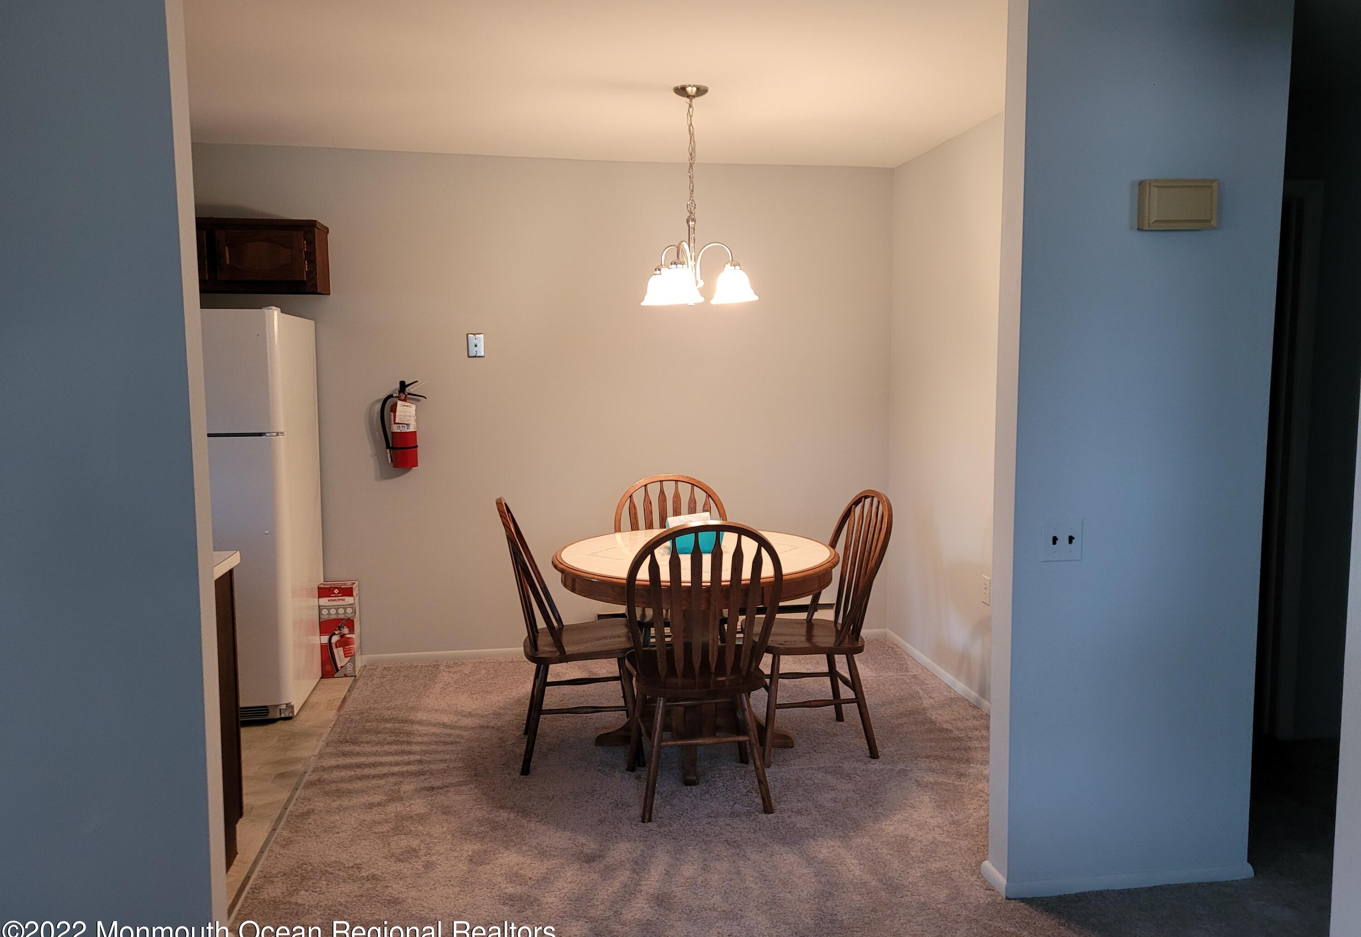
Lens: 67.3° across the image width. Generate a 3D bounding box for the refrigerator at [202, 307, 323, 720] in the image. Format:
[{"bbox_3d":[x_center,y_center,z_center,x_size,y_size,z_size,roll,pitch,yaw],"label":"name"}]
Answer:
[{"bbox_3d":[-2.013,0.180,4.408,0.750,1.660,0.780,-1,6,-9],"label":"refrigerator"}]

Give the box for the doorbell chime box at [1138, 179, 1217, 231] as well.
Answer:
[{"bbox_3d":[1.294,-0.683,2.655,0.199,0.124,0.044,-1,6,-9],"label":"doorbell chime box"}]

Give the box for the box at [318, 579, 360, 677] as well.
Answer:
[{"bbox_3d":[-1.605,0.746,4.819,0.150,0.452,0.130,-1,6,-9],"label":"box"}]

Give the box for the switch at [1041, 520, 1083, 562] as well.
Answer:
[{"bbox_3d":[1.001,0.190,2.685,0.116,0.112,0.010,-1,6,-9],"label":"switch"}]

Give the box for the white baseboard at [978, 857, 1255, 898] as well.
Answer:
[{"bbox_3d":[1.229,1.125,2.879,0.760,0.050,0.150,-1,6,-9],"label":"white baseboard"}]

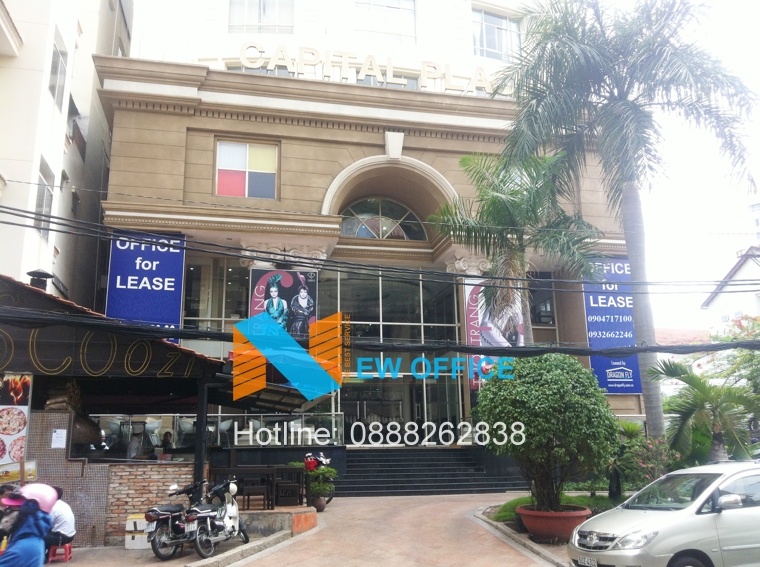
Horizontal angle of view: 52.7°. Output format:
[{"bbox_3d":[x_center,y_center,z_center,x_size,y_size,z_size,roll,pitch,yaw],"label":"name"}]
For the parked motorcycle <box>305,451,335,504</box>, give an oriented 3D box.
[{"bbox_3d":[-1.649,4.499,17.524,1.870,1.100,0.680,-14,-19,43],"label":"parked motorcycle"}]

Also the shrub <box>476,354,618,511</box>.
[{"bbox_3d":[2.625,2.418,12.388,2.271,2.459,2.202,-1,-14,0],"label":"shrub"}]

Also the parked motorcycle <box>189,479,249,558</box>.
[{"bbox_3d":[-2.586,3.887,12.783,0.680,1.080,1.870,-6,-15,20],"label":"parked motorcycle"}]

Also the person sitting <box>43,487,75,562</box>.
[{"bbox_3d":[-5.160,3.833,12.238,0.620,1.170,0.480,-1,-14,0],"label":"person sitting"}]

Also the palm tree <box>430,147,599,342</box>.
[{"bbox_3d":[3.548,0.936,19.037,4.400,8.800,4.400,-1,-14,0],"label":"palm tree"}]

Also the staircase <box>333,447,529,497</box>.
[{"bbox_3d":[1.236,5.850,24.011,6.400,1.420,2.800,2,-14,-13],"label":"staircase"}]

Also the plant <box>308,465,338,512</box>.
[{"bbox_3d":[-1.233,4.344,16.314,0.580,0.970,0.580,-1,-14,0],"label":"plant"}]

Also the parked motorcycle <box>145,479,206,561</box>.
[{"bbox_3d":[-3.214,3.900,12.776,0.680,1.080,1.870,-7,-15,22],"label":"parked motorcycle"}]

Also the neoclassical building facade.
[{"bbox_3d":[-0.029,-0.569,25.053,17.516,11.547,3.000,2,-14,-13],"label":"neoclassical building facade"}]

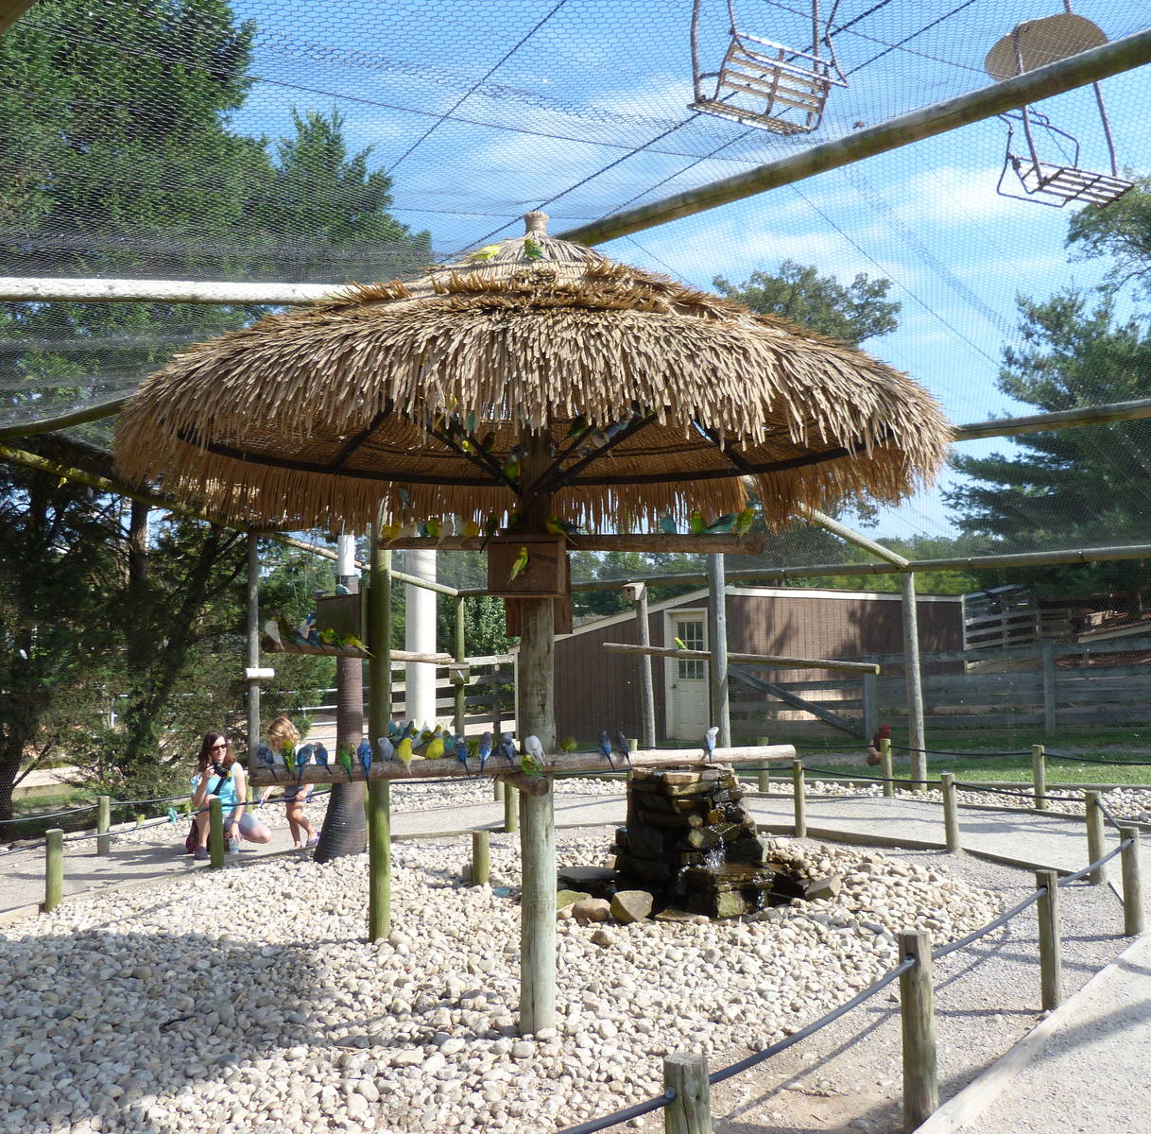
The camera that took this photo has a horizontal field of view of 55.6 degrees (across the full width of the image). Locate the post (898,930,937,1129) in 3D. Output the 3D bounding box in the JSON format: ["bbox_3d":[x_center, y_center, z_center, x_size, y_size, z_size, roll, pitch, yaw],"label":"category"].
[{"bbox_3d":[1.136,1.528,3.619,0.108,0.600,0.108,-2,-5,16],"label":"post"}]

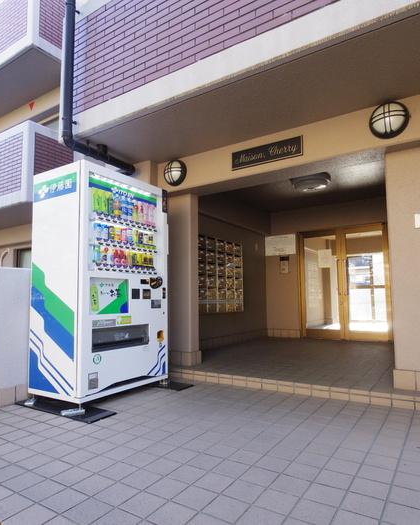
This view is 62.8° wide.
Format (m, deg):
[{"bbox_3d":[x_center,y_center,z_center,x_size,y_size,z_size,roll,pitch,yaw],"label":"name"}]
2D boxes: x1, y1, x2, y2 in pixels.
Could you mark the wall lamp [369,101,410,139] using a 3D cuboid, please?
[{"bbox_3d":[1.393,-1.117,2.672,0.280,0.280,0.105,-4,-6,31],"label":"wall lamp"}]

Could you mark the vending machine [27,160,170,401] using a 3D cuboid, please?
[{"bbox_3d":[-0.966,0.185,3.169,0.650,1.860,1.020,-4,-6,31],"label":"vending machine"}]

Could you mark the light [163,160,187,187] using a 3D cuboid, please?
[{"bbox_3d":[-0.390,-0.979,3.742,0.280,0.280,0.105,-4,-6,31],"label":"light"}]

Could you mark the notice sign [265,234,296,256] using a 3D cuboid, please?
[{"bbox_3d":[1.224,-0.295,5.985,0.540,0.340,0.020,-4,-6,31],"label":"notice sign"}]

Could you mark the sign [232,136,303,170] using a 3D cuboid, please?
[{"bbox_3d":[0.523,-1.022,3.237,0.710,0.180,0.025,-4,-6,31],"label":"sign"}]

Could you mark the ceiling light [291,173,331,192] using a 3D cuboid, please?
[{"bbox_3d":[1.281,-0.975,4.365,0.490,0.150,0.490,-4,-6,31],"label":"ceiling light"}]

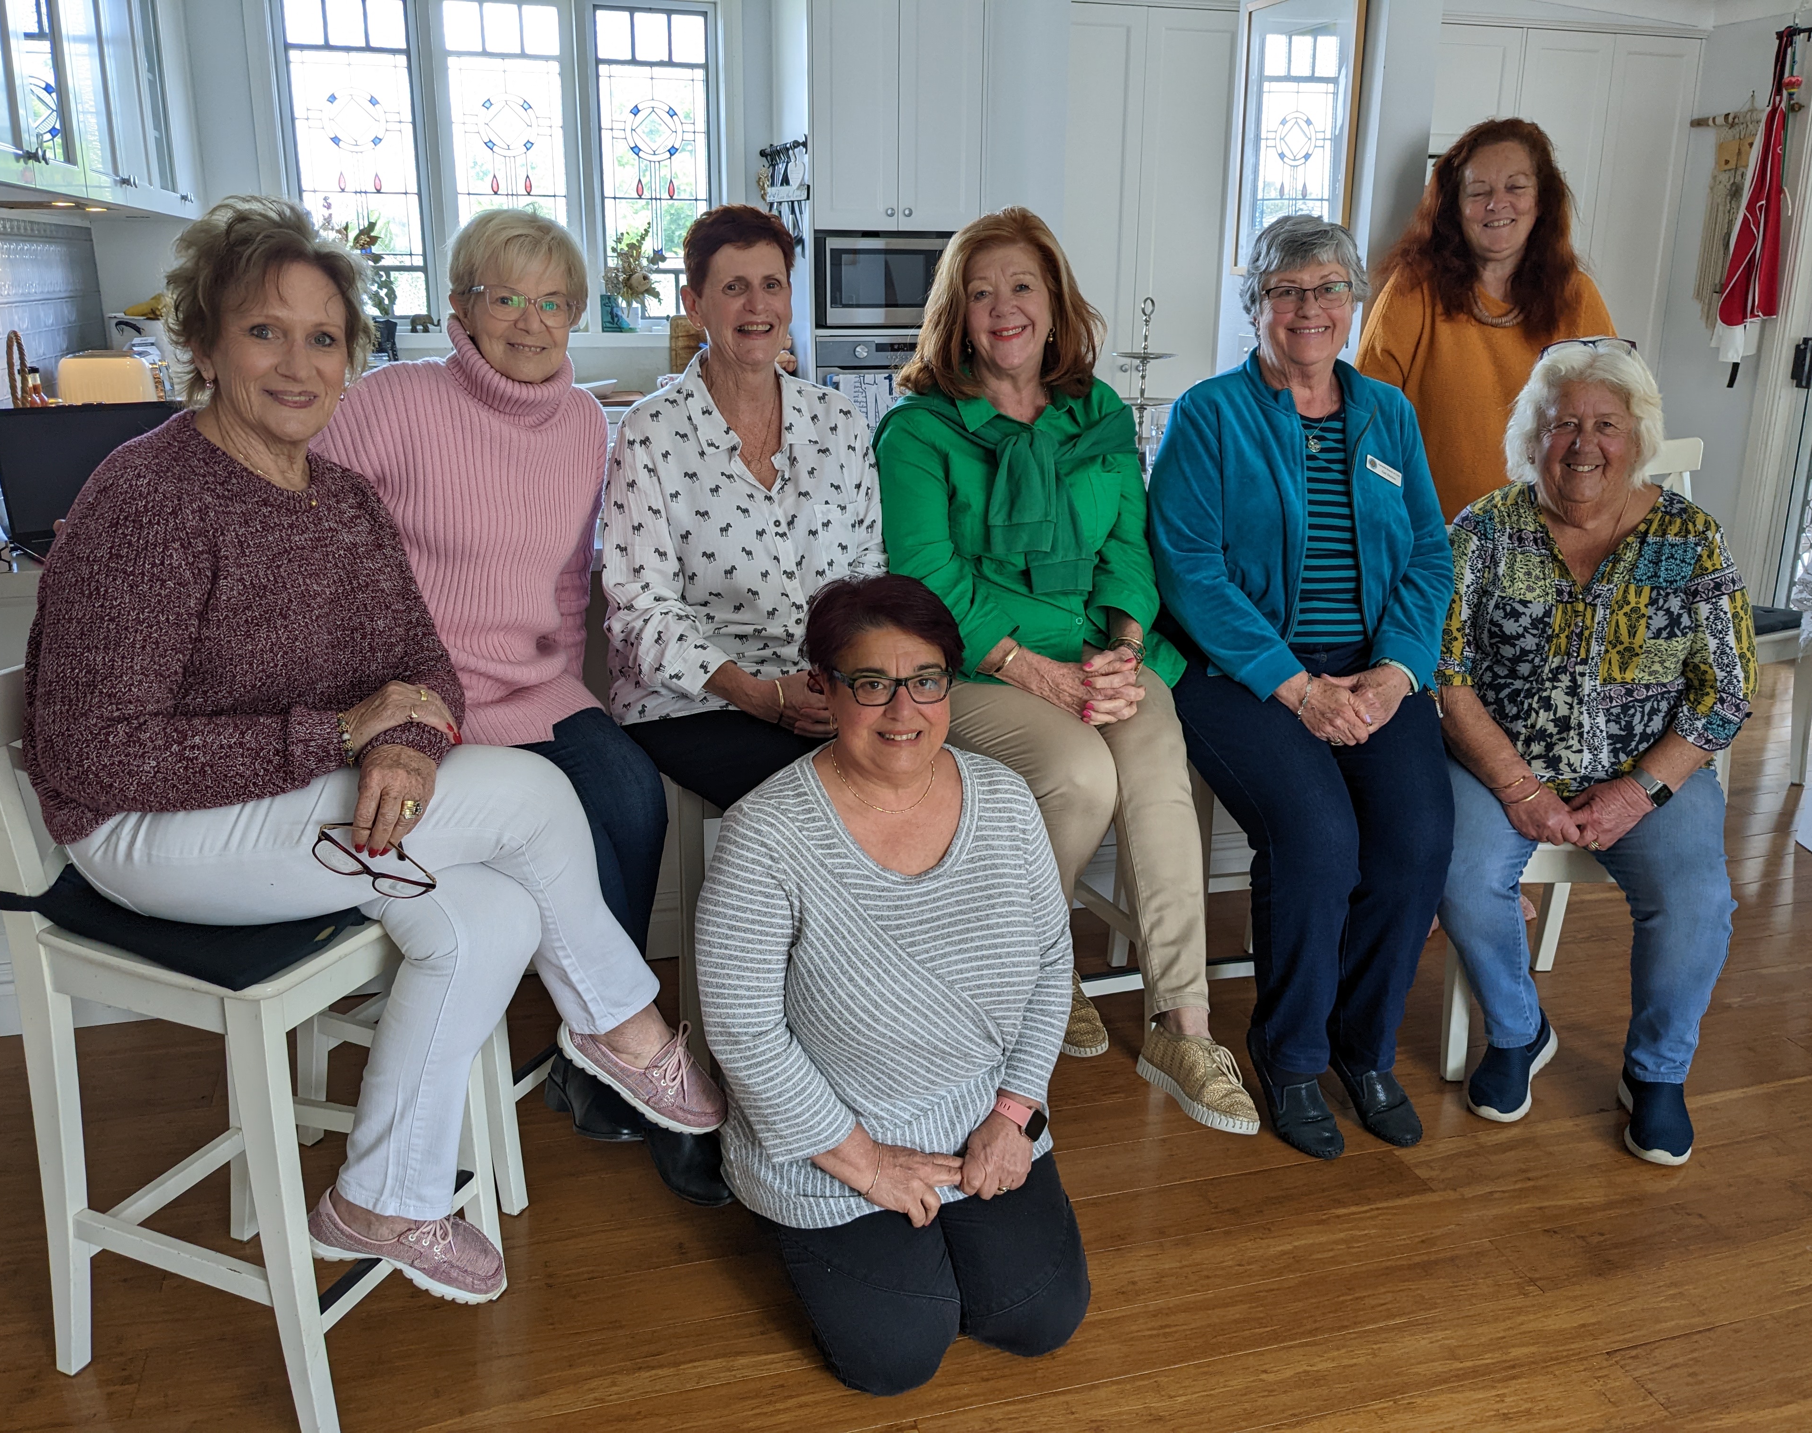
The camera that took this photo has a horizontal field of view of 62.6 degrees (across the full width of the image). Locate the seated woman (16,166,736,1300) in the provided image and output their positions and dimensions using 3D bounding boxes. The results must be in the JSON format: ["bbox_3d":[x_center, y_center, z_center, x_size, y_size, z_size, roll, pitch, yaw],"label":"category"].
[{"bbox_3d":[-0.659,0.068,1.733,0.640,1.280,0.600,14,20,40],"label":"seated woman"}]

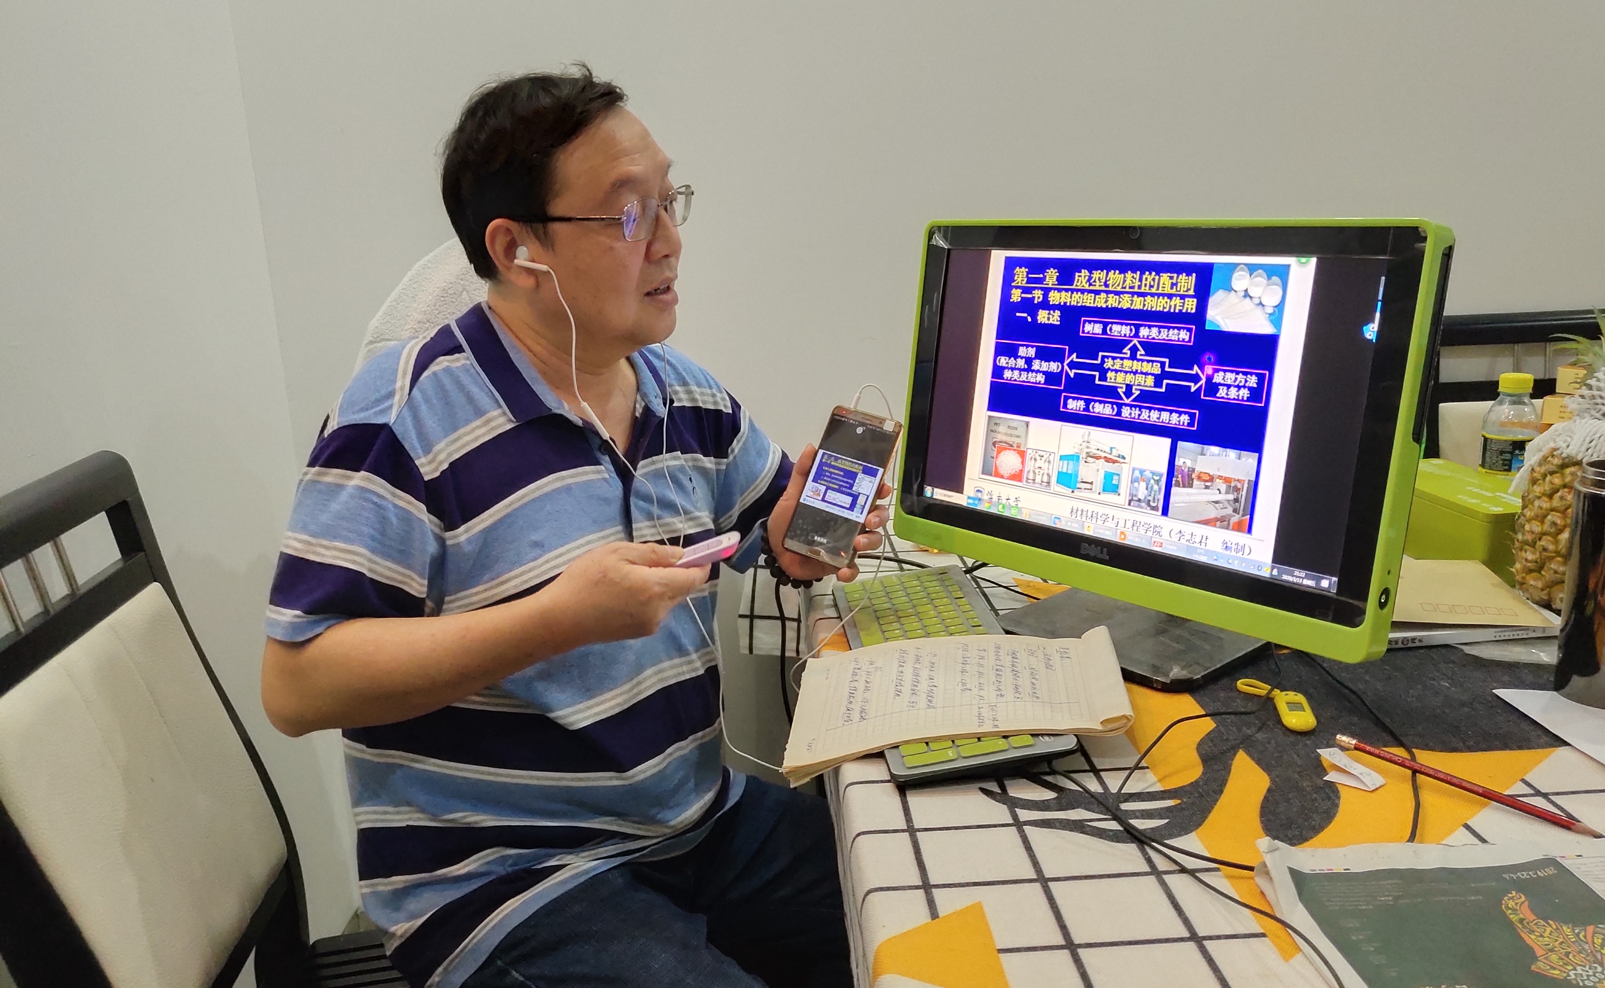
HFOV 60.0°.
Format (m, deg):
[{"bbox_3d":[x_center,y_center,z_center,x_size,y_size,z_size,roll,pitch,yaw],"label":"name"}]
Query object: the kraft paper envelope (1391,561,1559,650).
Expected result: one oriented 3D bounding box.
[{"bbox_3d":[0.552,0.101,1.283,0.215,0.026,0.150,0,15,8],"label":"kraft paper envelope"}]

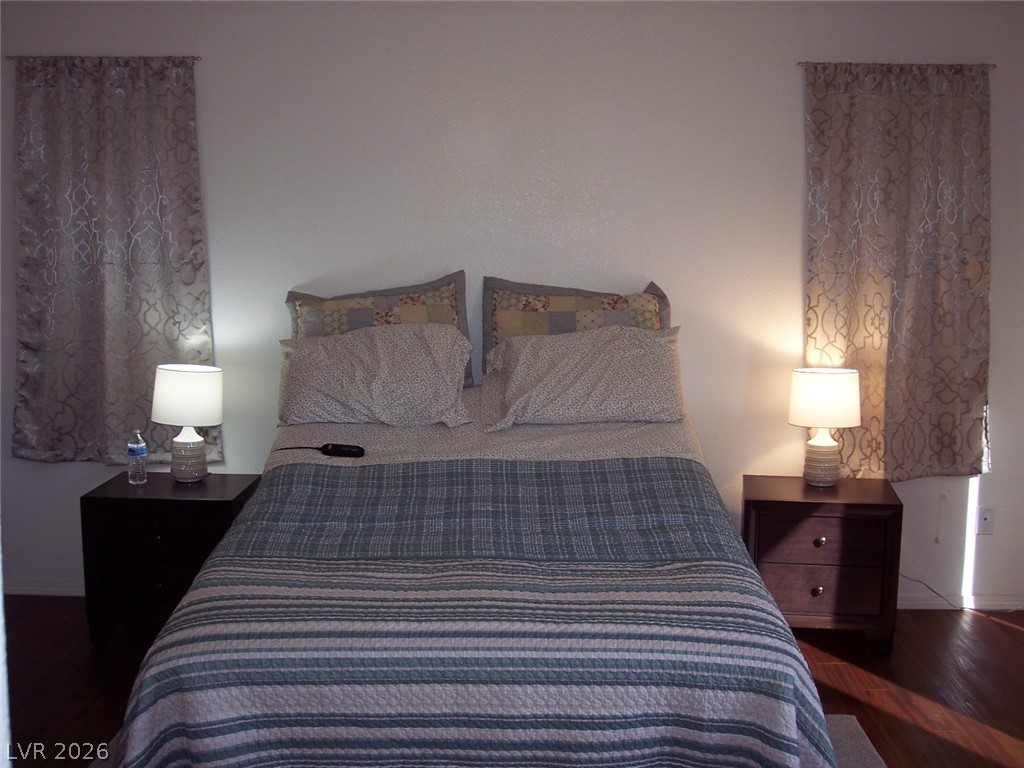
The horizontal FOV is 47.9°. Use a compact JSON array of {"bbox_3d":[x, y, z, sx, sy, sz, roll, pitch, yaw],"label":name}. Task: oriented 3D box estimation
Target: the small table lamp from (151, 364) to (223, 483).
[{"bbox_3d":[-1.224,0.154,4.362,0.270,0.434,0.270,1,8,0],"label":"small table lamp"}]

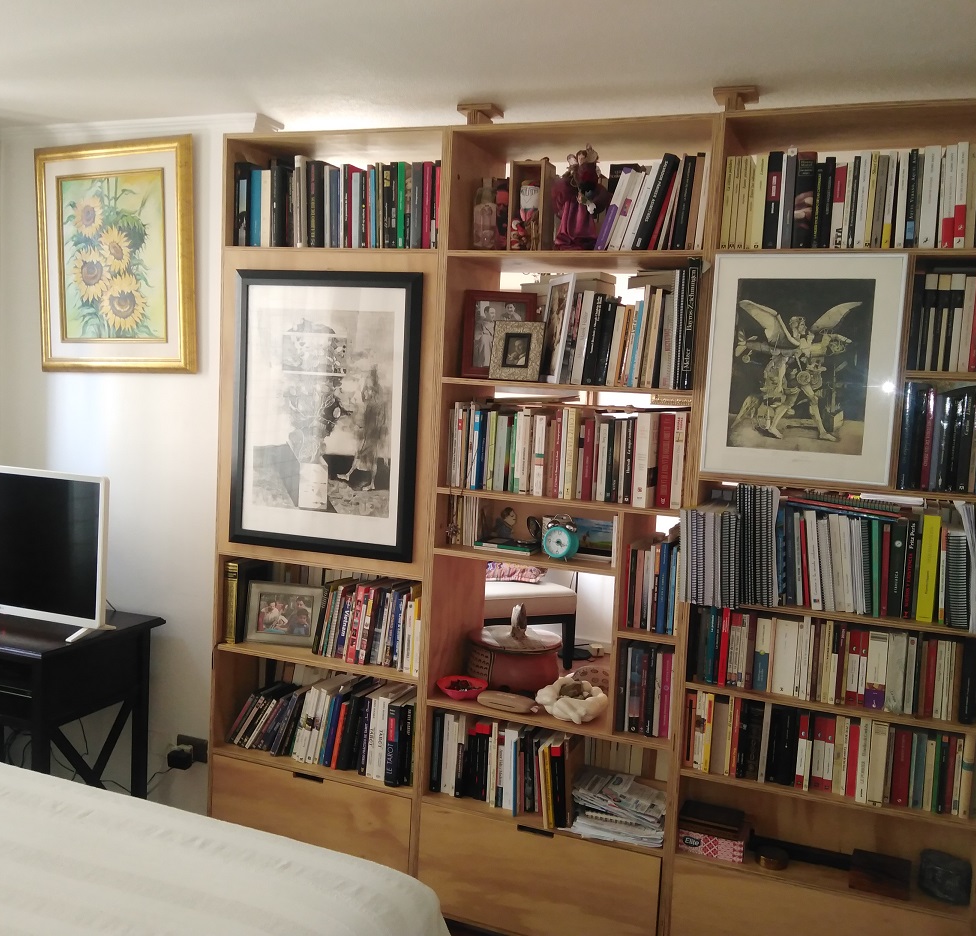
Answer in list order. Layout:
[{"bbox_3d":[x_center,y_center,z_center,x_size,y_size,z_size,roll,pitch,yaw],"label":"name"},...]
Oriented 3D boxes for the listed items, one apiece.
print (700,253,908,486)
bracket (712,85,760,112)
[{"bbox_3d":[0.706,-0.226,2.116,0.407,0.500,0.022,5,6,20],"label":"print"},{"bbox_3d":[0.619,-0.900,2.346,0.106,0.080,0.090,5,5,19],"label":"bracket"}]

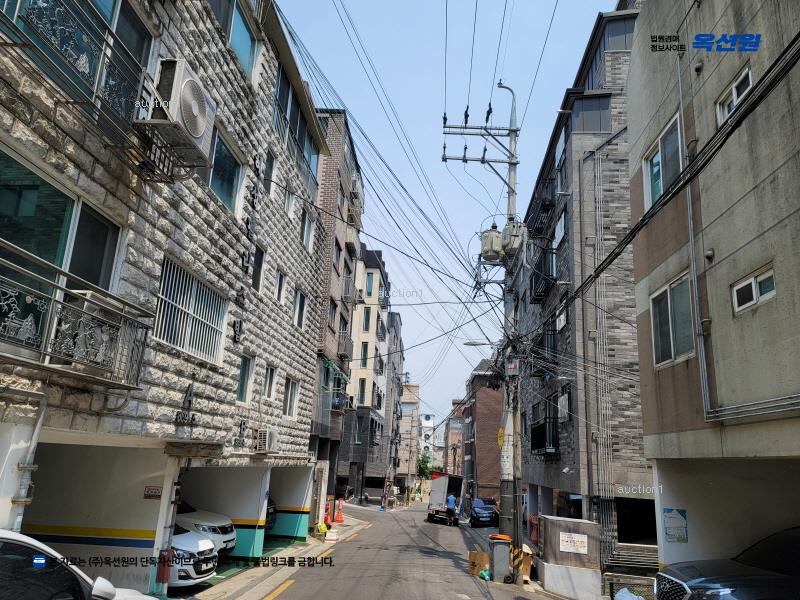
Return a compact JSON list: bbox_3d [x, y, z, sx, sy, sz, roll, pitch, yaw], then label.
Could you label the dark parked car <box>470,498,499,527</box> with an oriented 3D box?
[{"bbox_3d":[4.947,12.399,33.972,1.680,1.520,3.900,1,-18,6],"label":"dark parked car"}]

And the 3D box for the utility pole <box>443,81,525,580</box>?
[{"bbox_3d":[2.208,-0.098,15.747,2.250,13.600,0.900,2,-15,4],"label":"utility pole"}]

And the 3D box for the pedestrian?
[{"bbox_3d":[2.745,11.067,30.544,0.500,1.690,0.380,1,-15,6],"label":"pedestrian"}]

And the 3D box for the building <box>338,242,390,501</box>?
[{"bbox_3d":[-5.831,5.888,46.927,9.000,19.100,9.500,1,-15,5],"label":"building"}]

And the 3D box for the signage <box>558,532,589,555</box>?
[{"bbox_3d":[3.312,4.634,10.997,0.510,0.345,0.020,-4,-17,25],"label":"signage"}]

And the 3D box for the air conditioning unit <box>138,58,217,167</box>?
[{"bbox_3d":[-2.728,-2.393,7.341,0.320,0.820,0.920,1,-15,6],"label":"air conditioning unit"}]

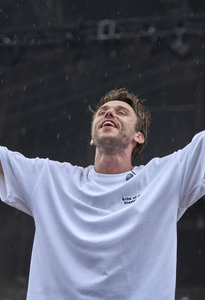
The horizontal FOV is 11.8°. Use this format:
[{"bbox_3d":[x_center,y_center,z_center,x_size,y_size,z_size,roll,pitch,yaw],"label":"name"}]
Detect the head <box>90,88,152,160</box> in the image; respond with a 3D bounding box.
[{"bbox_3d":[0.062,-0.084,3.250,0.185,0.250,0.220,-4,-46,11],"label":"head"}]

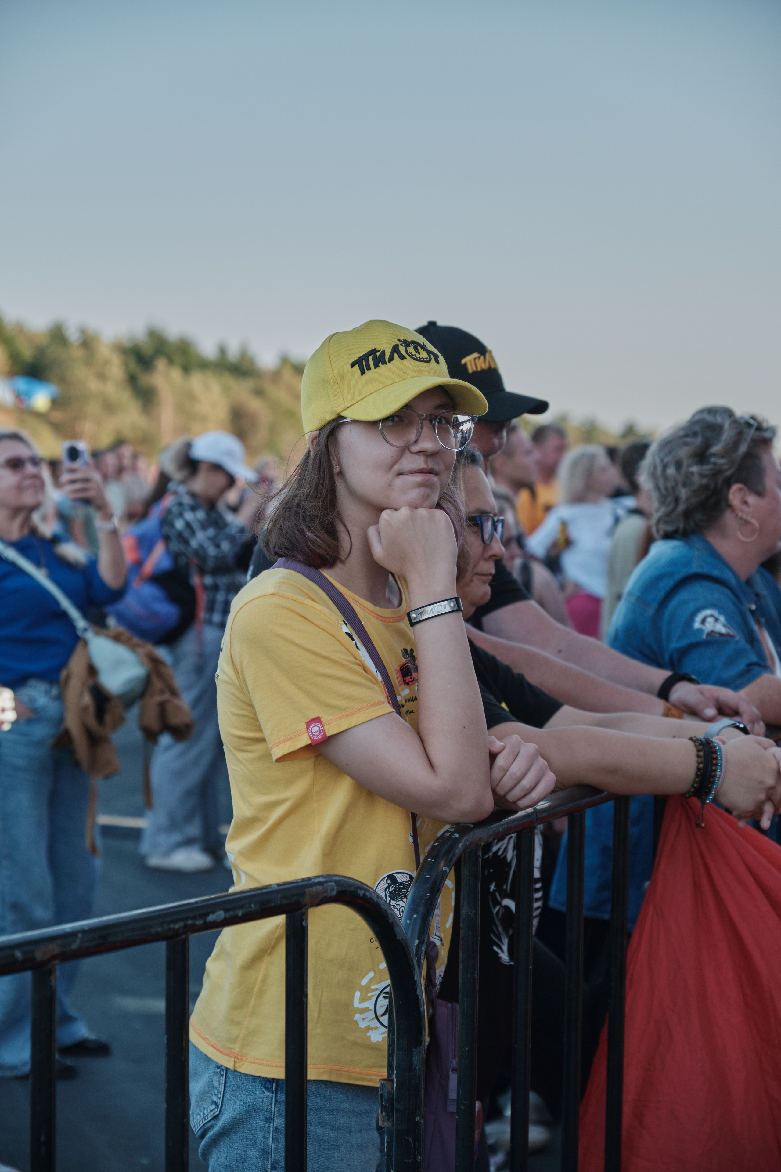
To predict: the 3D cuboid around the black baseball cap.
[{"bbox_3d":[0.097,-0.315,3.840,0.270,0.145,0.180,2,3,20],"label":"black baseball cap"}]

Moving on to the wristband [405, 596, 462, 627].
[{"bbox_3d":[0.051,0.030,2.990,0.064,0.018,0.052,-18,0,0],"label":"wristband"}]

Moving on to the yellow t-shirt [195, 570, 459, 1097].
[{"bbox_3d":[-0.086,0.277,3.150,0.310,0.615,0.440,2,4,25],"label":"yellow t-shirt"}]

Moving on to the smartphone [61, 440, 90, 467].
[{"bbox_3d":[-0.764,-0.278,6.350,0.075,0.160,0.009,-8,3,-33],"label":"smartphone"}]

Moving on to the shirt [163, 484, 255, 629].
[{"bbox_3d":[-0.669,-0.110,9.600,0.380,0.570,0.450,2,3,18],"label":"shirt"}]

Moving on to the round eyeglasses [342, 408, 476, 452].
[{"bbox_3d":[0.005,-0.183,3.090,0.140,0.050,0.145,-2,4,-34],"label":"round eyeglasses"}]

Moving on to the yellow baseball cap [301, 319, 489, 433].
[{"bbox_3d":[0.004,-0.248,3.090,0.178,0.138,0.265,-2,4,-34],"label":"yellow baseball cap"}]

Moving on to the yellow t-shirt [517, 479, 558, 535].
[{"bbox_3d":[0.672,-0.133,11.300,0.290,0.690,0.500,4,4,44],"label":"yellow t-shirt"}]

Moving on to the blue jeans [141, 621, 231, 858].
[{"bbox_3d":[-0.740,0.552,9.600,0.330,0.930,0.400,2,3,18],"label":"blue jeans"}]

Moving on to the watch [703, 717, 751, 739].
[{"bbox_3d":[0.443,0.199,3.420,0.032,0.052,0.062,0,-40,41],"label":"watch"}]

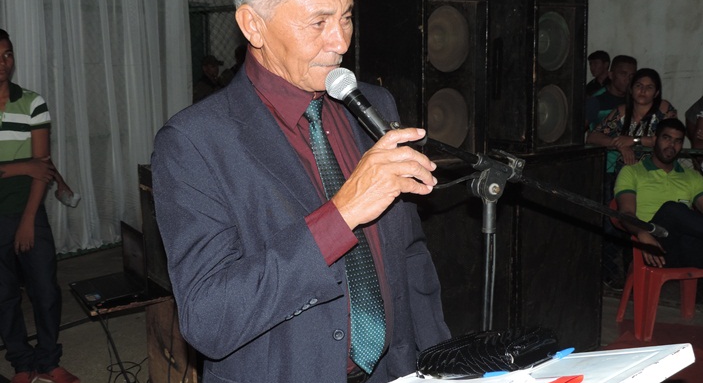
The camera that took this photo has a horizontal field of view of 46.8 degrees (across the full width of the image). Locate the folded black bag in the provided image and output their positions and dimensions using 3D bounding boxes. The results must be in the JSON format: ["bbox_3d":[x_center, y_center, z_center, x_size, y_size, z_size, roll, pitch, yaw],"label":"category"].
[{"bbox_3d":[0.214,0.244,1.257,0.125,0.050,0.195,-8,-6,-44],"label":"folded black bag"}]

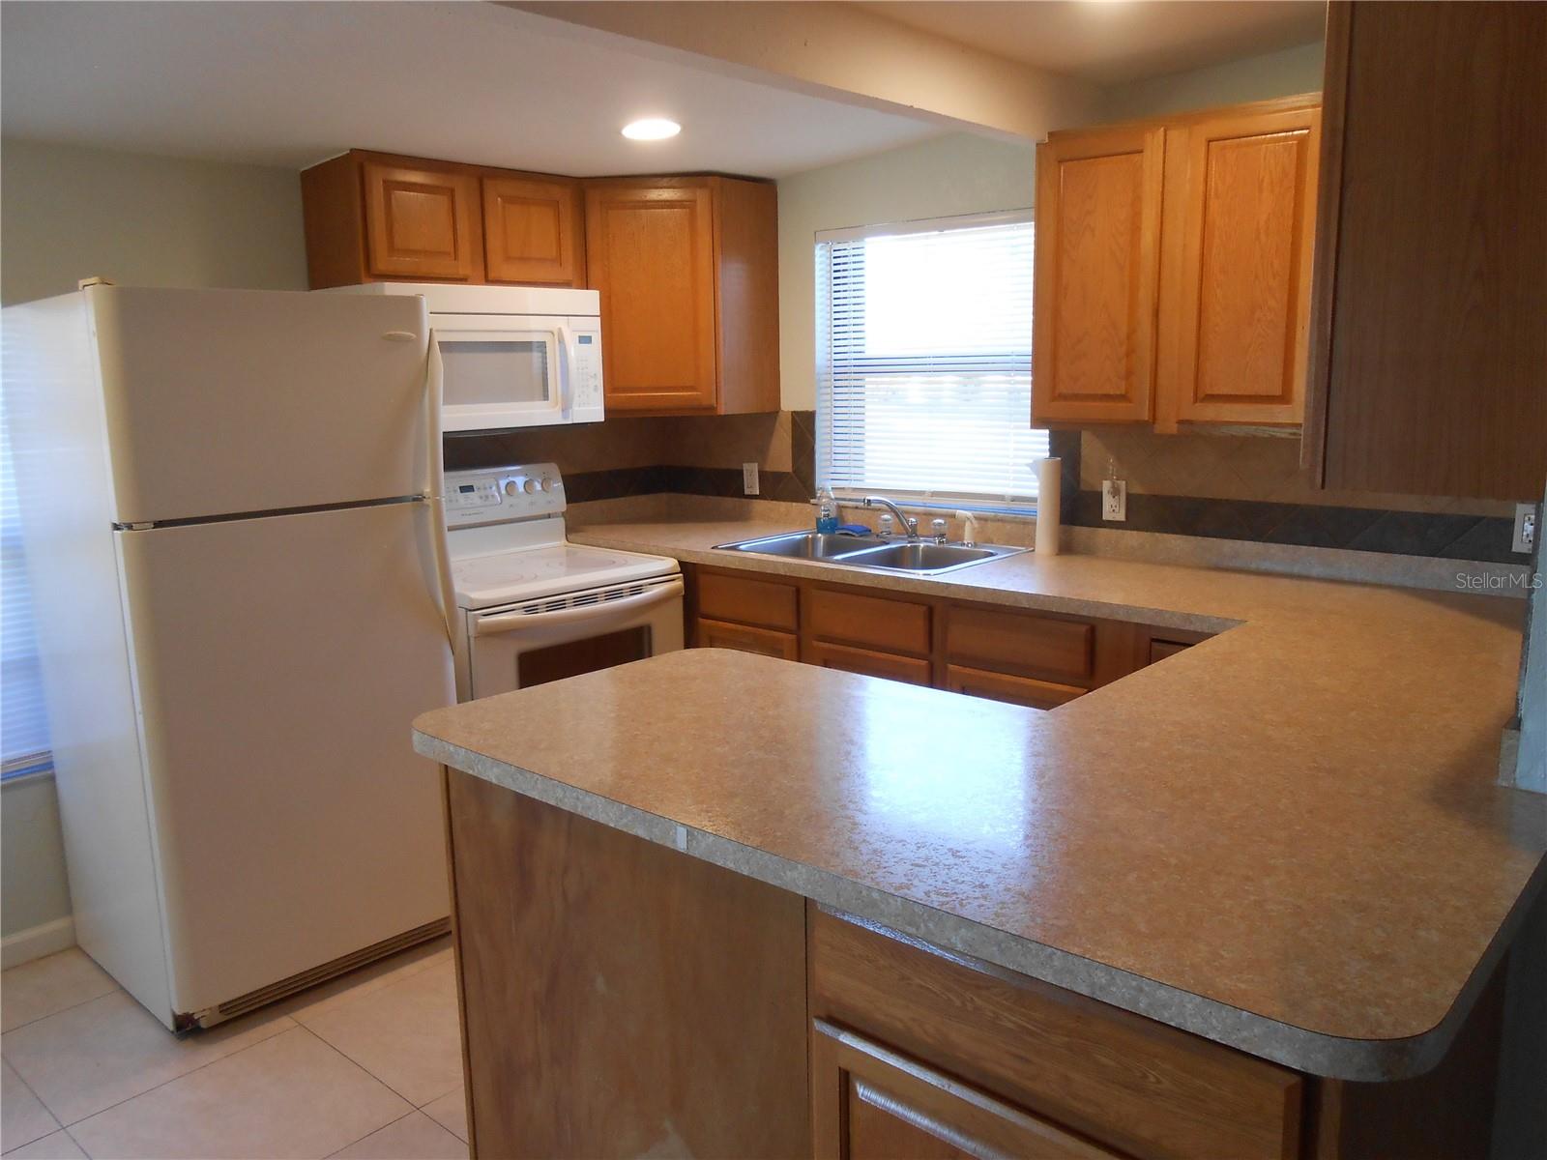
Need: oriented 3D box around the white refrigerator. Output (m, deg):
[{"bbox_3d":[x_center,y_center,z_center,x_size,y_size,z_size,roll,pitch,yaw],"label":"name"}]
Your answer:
[{"bbox_3d":[-1.347,0.136,2.990,0.740,1.690,0.755,8,13,41],"label":"white refrigerator"}]

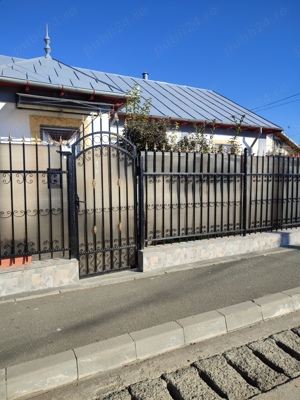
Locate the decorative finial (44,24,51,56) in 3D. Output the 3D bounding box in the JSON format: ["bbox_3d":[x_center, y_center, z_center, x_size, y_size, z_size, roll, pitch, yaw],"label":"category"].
[{"bbox_3d":[-2.725,-4.232,7.372,0.168,0.834,0.168,-2,4,-26],"label":"decorative finial"}]

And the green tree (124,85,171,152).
[{"bbox_3d":[-0.044,-0.678,5.767,1.100,3.333,1.100,-2,4,-26],"label":"green tree"}]

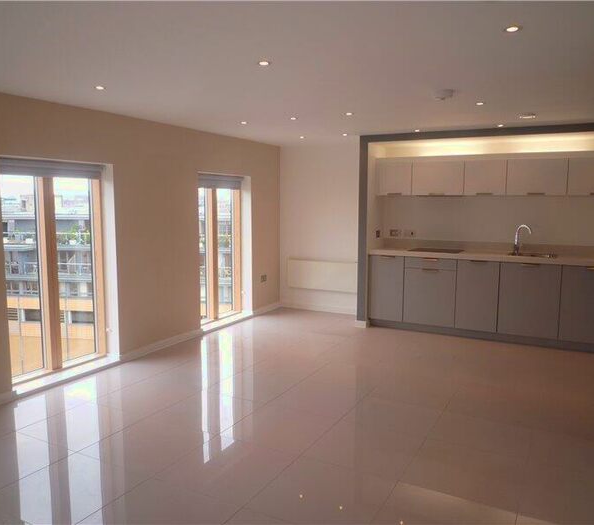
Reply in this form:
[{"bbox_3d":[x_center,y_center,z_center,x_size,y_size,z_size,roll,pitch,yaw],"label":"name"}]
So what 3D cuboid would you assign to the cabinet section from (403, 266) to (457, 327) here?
[{"bbox_3d":[1.694,0.384,6.194,0.610,0.665,0.544,4,7,28],"label":"cabinet section"}]

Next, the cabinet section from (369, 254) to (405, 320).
[{"bbox_3d":[1.199,0.280,6.317,0.436,0.772,0.580,4,8,28],"label":"cabinet section"}]

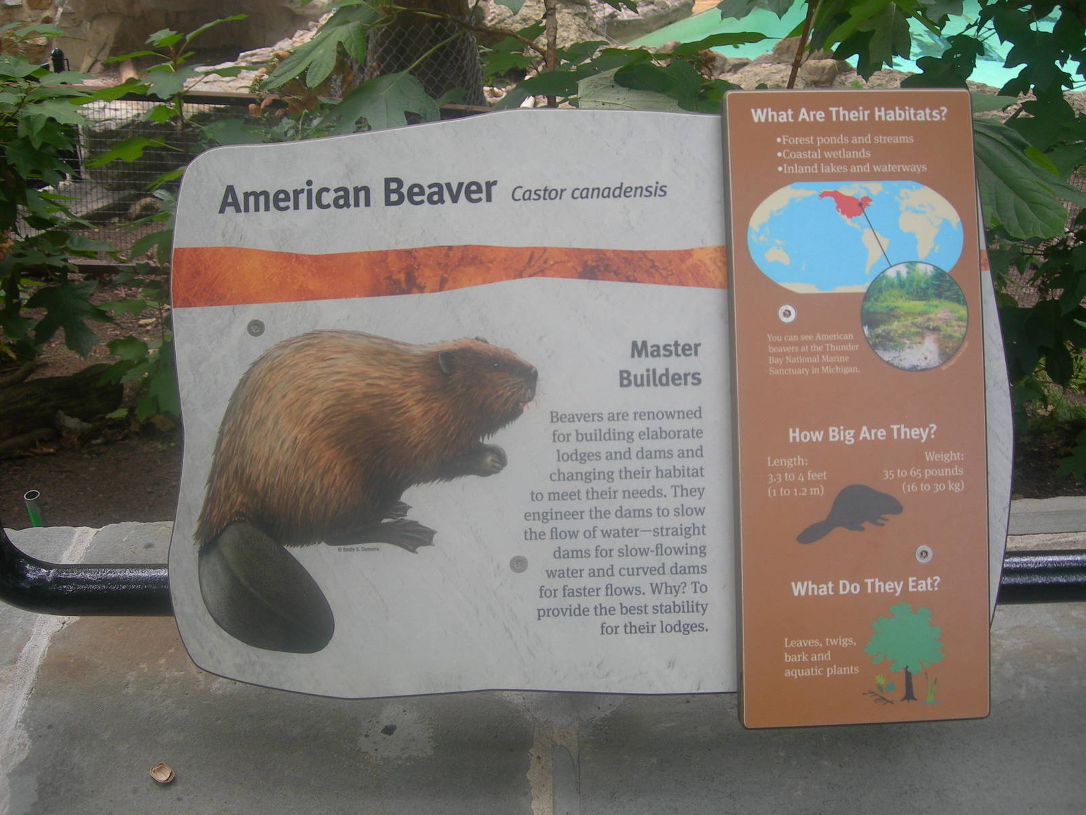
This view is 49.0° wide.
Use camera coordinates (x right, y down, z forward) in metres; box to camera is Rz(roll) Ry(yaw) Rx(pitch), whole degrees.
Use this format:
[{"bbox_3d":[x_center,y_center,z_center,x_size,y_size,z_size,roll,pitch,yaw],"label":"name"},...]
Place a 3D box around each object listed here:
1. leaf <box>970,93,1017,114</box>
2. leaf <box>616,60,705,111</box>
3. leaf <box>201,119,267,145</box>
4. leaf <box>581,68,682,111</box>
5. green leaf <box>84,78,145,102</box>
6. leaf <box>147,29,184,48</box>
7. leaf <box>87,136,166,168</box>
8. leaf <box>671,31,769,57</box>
[{"bbox_3d":[0.641,-0.447,1.750,0.111,0.029,0.080,0,21,0],"label":"leaf"},{"bbox_3d":[0.153,-0.417,1.550,0.117,0.062,0.080,0,21,0],"label":"leaf"},{"bbox_3d":[-0.517,-0.452,2.000,0.114,0.059,0.070,0,21,0],"label":"leaf"},{"bbox_3d":[0.120,-0.397,1.550,0.148,0.084,0.070,0,21,0],"label":"leaf"},{"bbox_3d":[-0.699,-0.518,1.950,0.100,0.034,0.070,0,21,0],"label":"green leaf"},{"bbox_3d":[-0.633,-0.619,2.000,0.061,0.030,0.060,0,21,0],"label":"leaf"},{"bbox_3d":[-0.681,-0.418,1.950,0.131,0.044,0.070,0,21,0],"label":"leaf"},{"bbox_3d":[0.244,-0.503,1.650,0.134,0.030,0.080,0,21,0],"label":"leaf"}]

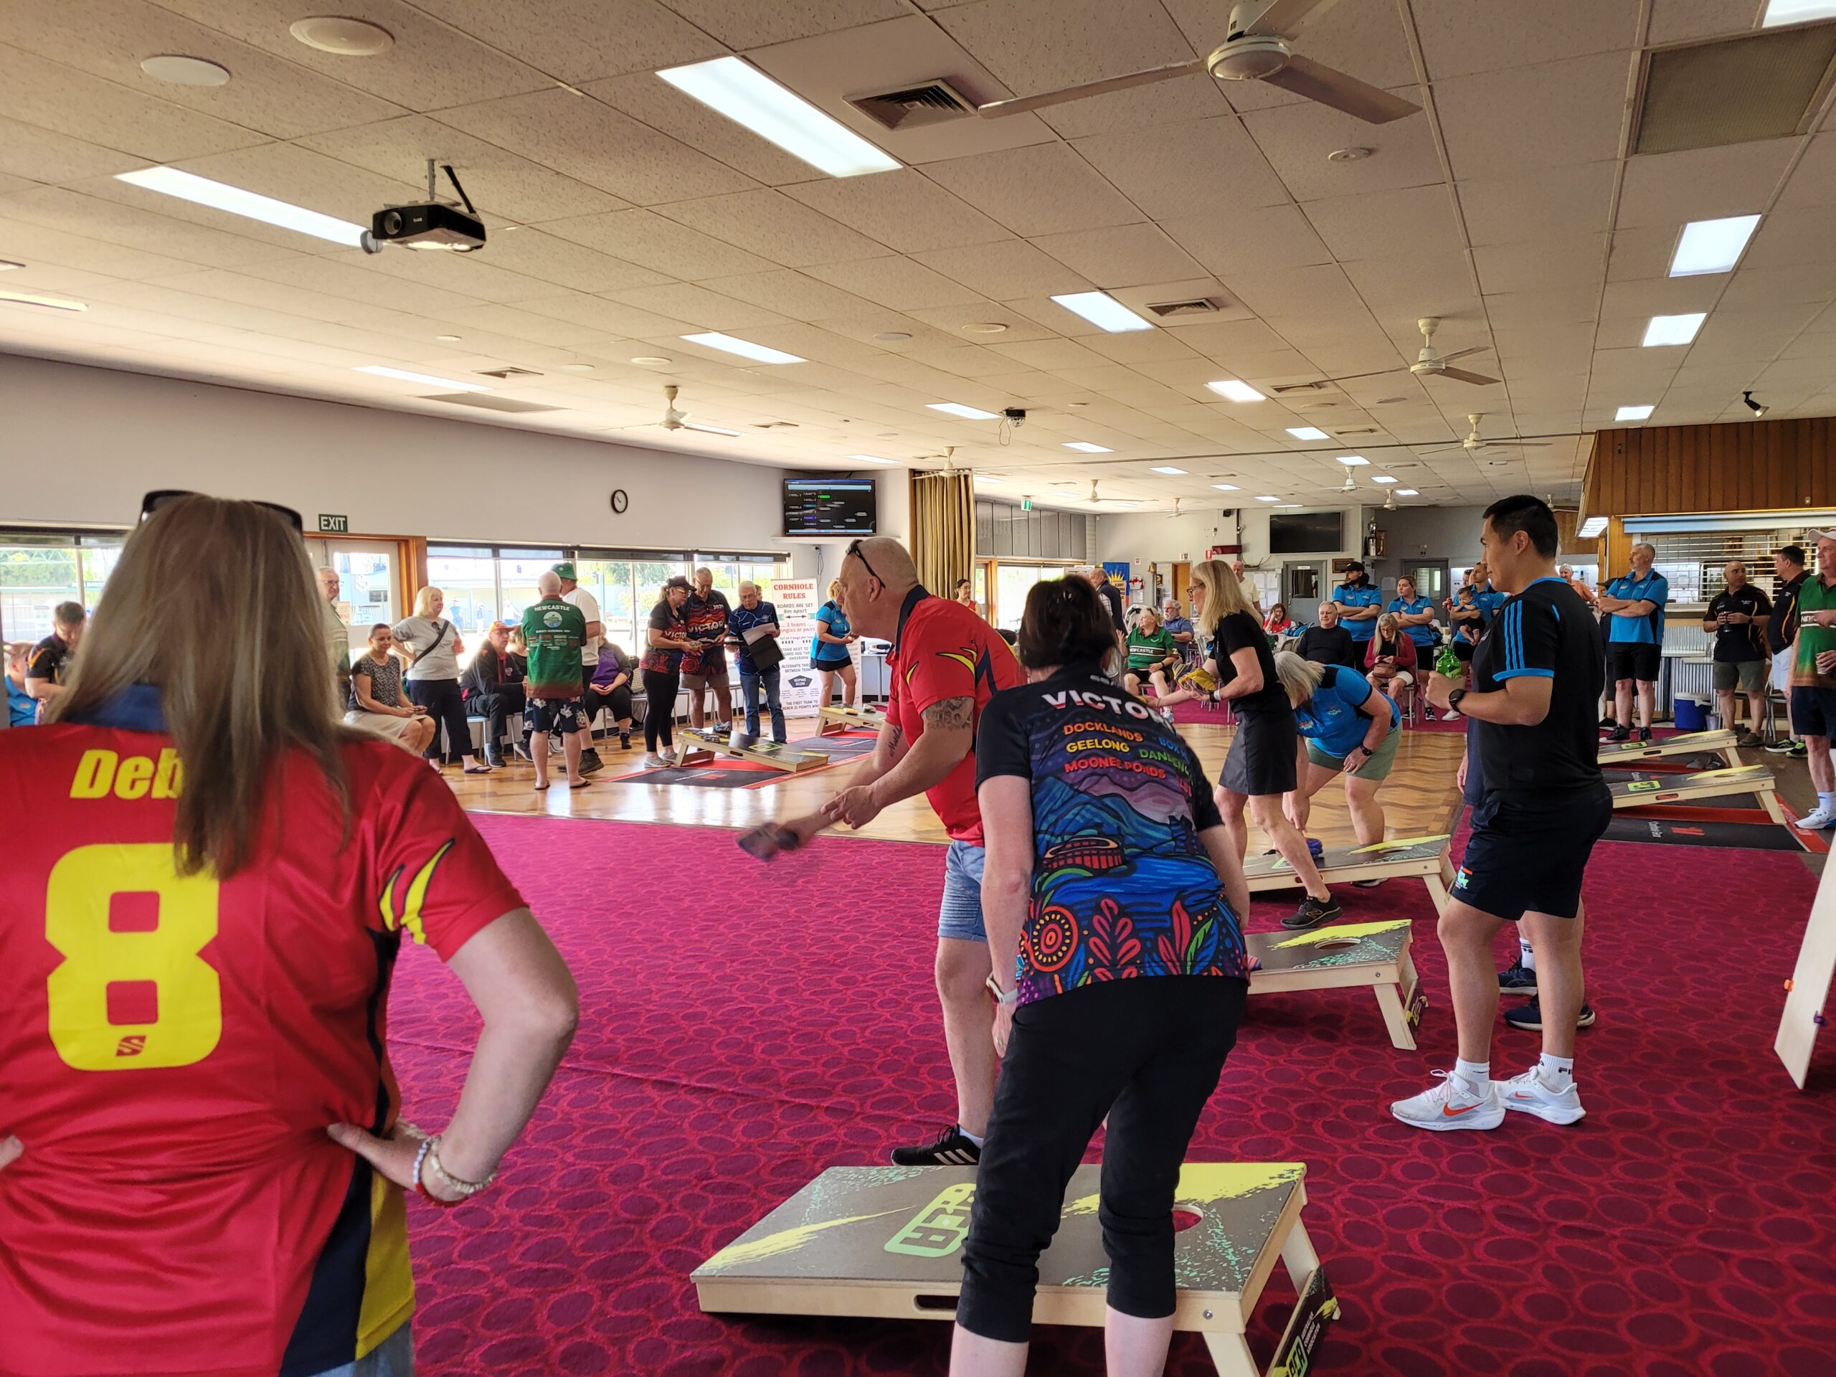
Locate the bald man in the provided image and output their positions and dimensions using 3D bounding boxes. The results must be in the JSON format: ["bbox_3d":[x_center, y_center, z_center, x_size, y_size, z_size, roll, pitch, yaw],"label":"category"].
[{"bbox_3d":[-0.019,0.451,3.730,0.750,1.720,0.580,1,4,23],"label":"bald man"}]

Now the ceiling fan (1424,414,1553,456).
[{"bbox_3d":[5.266,-2.398,12.893,1.300,0.340,1.300,1,4,25],"label":"ceiling fan"}]

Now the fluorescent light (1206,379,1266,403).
[{"bbox_3d":[2.619,-2.452,11.292,0.290,0.070,1.200,1,5,25],"label":"fluorescent light"}]

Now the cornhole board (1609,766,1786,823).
[{"bbox_3d":[5.016,0.682,9.198,1.250,0.310,0.610,1,5,26],"label":"cornhole board"}]

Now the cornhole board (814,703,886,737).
[{"bbox_3d":[-0.406,0.368,14.889,1.250,0.310,0.610,1,5,26],"label":"cornhole board"}]

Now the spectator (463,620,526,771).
[{"bbox_3d":[-3.921,0.050,12.800,0.750,1.310,0.550,2,5,32],"label":"spectator"}]

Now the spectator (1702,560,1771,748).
[{"bbox_3d":[7.602,-0.357,12.800,0.430,1.720,0.600,-4,5,-37],"label":"spectator"}]

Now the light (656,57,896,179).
[{"bbox_3d":[-0.418,-1.917,4.639,0.300,0.090,1.200,1,5,25],"label":"light"}]

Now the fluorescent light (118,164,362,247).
[{"bbox_3d":[-2.620,-1.957,5.596,0.290,0.070,1.200,1,5,25],"label":"fluorescent light"}]

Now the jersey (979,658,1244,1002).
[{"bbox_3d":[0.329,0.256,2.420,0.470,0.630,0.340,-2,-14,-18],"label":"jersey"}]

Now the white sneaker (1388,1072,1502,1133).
[{"bbox_3d":[1.505,1.178,3.919,0.308,0.132,0.115,-1,4,-3],"label":"white sneaker"}]

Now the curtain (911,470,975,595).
[{"bbox_3d":[0.362,-1.298,18.190,0.880,3.080,0.250,1,4,25],"label":"curtain"}]

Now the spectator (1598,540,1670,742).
[{"bbox_3d":[6.754,-0.417,13.000,0.420,1.860,0.600,-5,6,-44],"label":"spectator"}]

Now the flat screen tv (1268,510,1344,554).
[{"bbox_3d":[7.835,-3.132,27.878,1.410,0.790,0.090,1,4,25],"label":"flat screen tv"}]

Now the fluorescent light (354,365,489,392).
[{"bbox_3d":[-3.553,-2.215,9.874,0.300,0.080,1.200,1,4,25],"label":"fluorescent light"}]

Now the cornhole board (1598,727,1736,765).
[{"bbox_3d":[6.081,0.507,11.396,1.250,0.310,0.610,1,5,26],"label":"cornhole board"}]

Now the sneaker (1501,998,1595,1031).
[{"bbox_3d":[2.192,1.111,4.782,0.302,0.114,0.112,-1,4,-1],"label":"sneaker"}]

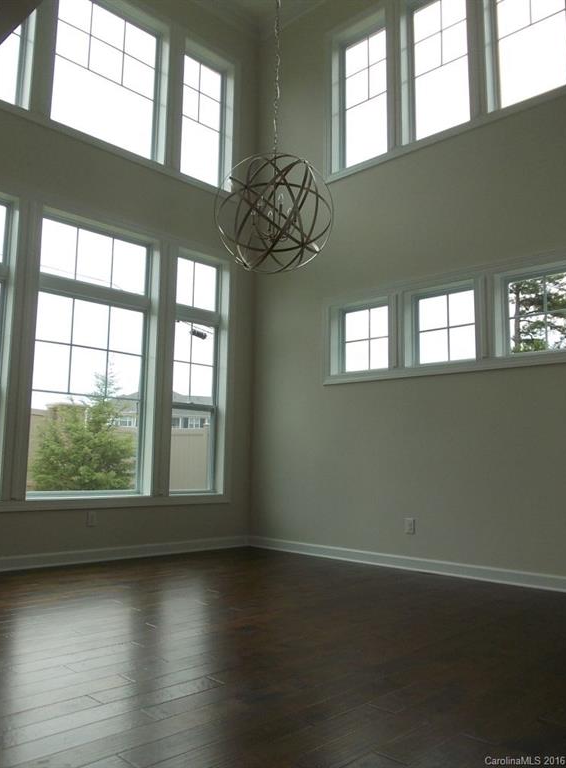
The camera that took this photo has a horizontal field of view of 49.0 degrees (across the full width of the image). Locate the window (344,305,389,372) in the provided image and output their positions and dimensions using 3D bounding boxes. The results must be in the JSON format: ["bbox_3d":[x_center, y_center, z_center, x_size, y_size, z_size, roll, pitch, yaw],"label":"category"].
[{"bbox_3d":[0.822,-0.423,5.866,0.590,0.610,0.070,-6,-10,43],"label":"window"}]

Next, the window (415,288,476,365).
[{"bbox_3d":[1.416,-0.479,5.314,0.590,0.610,0.070,-6,-10,43],"label":"window"}]

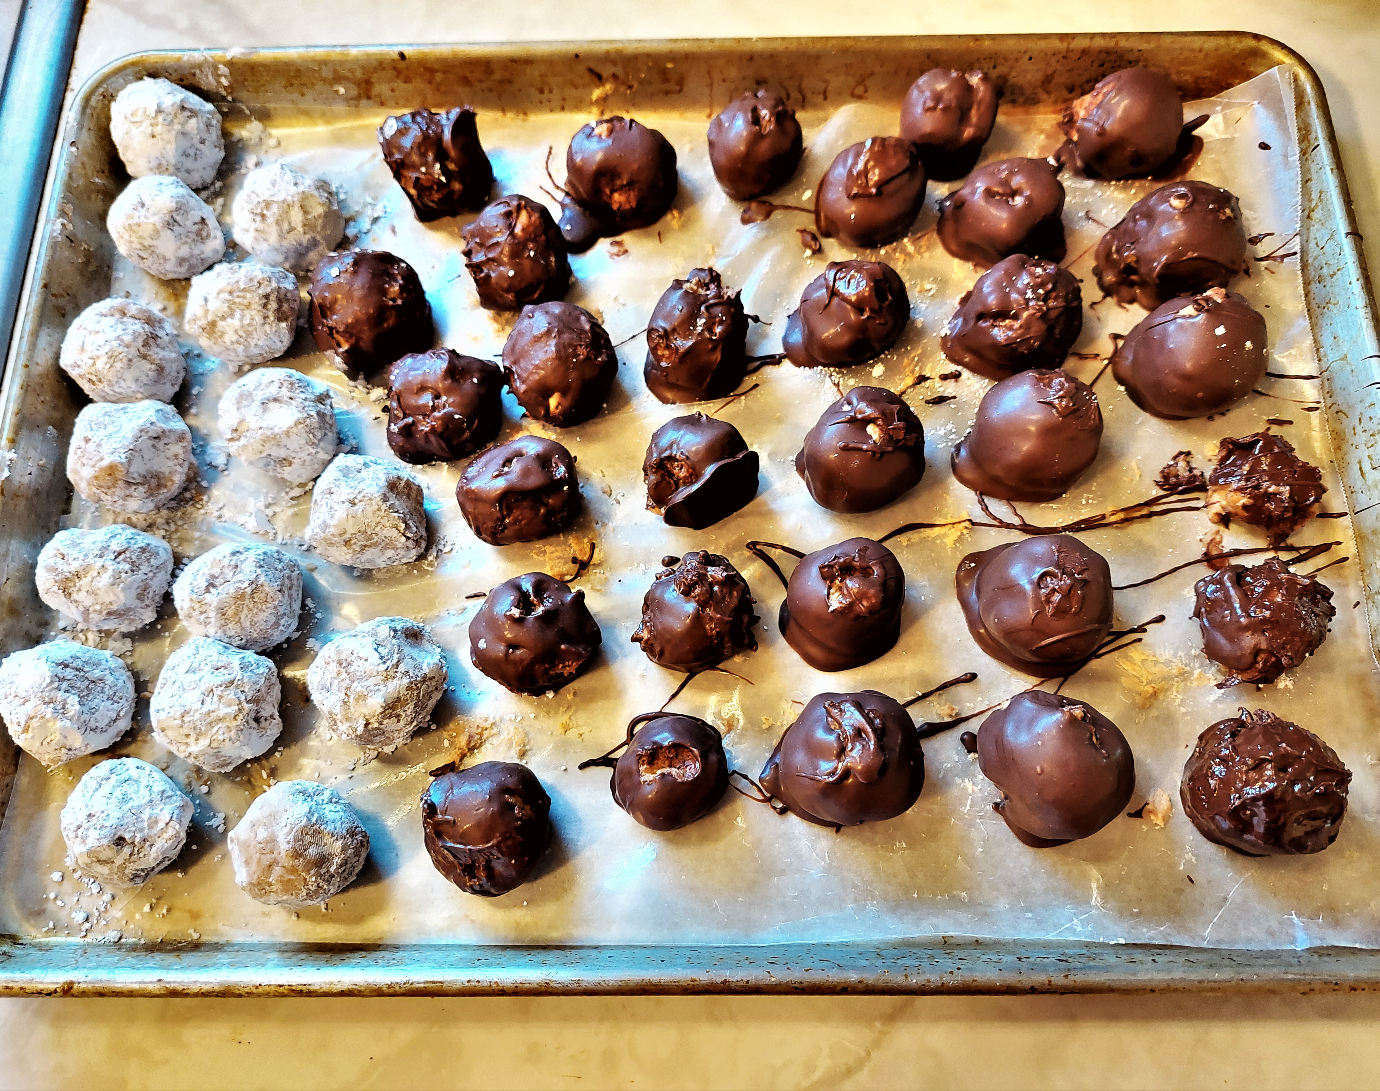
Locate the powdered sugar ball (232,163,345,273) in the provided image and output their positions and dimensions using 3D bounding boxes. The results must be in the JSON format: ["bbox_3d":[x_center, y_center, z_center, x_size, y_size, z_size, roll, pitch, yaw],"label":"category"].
[{"bbox_3d":[-0.142,-0.116,0.358,0.038,0.035,0.038,-1,72,1],"label":"powdered sugar ball"}]

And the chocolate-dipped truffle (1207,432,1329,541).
[{"bbox_3d":[0.184,-0.019,0.323,0.034,0.029,0.036,0,70,1],"label":"chocolate-dipped truffle"}]

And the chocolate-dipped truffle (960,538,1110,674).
[{"bbox_3d":[0.106,0.018,0.311,0.047,0.036,0.044,-1,72,1],"label":"chocolate-dipped truffle"}]

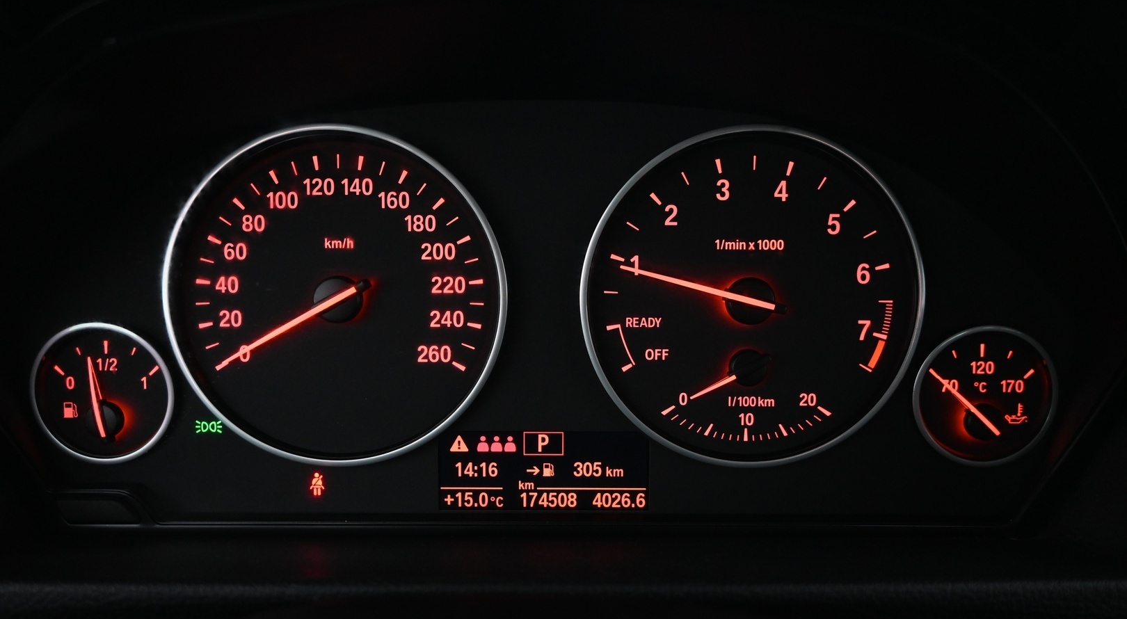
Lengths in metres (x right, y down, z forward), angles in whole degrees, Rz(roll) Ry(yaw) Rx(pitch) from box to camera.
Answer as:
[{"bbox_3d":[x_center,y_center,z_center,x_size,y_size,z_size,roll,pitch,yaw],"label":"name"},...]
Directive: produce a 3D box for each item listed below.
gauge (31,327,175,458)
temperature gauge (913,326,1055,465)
[{"bbox_3d":[-0.140,0.025,0.248,0.043,0.043,0.012,0,5,0],"label":"gauge"},{"bbox_3d":[0.128,0.026,0.248,0.043,0.043,0.012,0,5,0],"label":"temperature gauge"}]

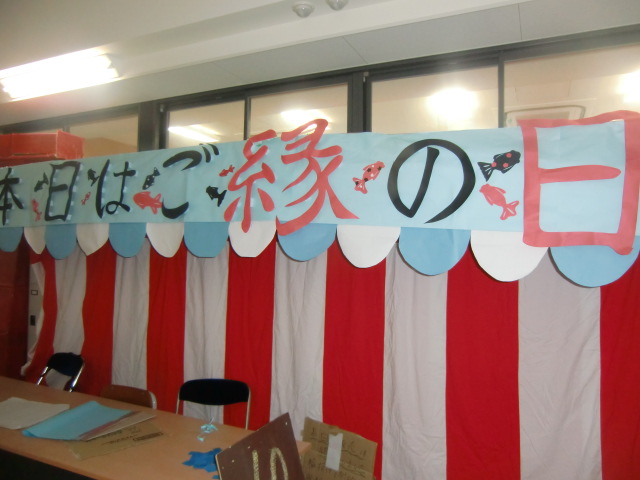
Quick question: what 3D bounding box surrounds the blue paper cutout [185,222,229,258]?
[{"bbox_3d":[-0.809,0.007,3.147,0.385,0.248,0.010,0,-3,24],"label":"blue paper cutout"}]

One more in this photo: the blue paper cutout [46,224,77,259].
[{"bbox_3d":[-2.203,0.008,3.763,0.400,0.297,0.010,0,-3,24],"label":"blue paper cutout"}]

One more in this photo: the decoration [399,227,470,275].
[{"bbox_3d":[0.640,0.063,2.505,0.399,0.268,0.010,0,-3,24],"label":"decoration"}]

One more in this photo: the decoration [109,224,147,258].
[{"bbox_3d":[-1.502,0.000,3.453,0.400,0.257,0.010,0,-3,24],"label":"decoration"}]

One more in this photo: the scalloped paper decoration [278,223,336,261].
[{"bbox_3d":[-0.085,0.014,2.827,0.400,0.239,0.010,0,-3,24],"label":"scalloped paper decoration"}]

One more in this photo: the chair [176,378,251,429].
[{"bbox_3d":[-0.653,1.198,2.415,0.450,0.760,0.470,1,-2,4],"label":"chair"}]

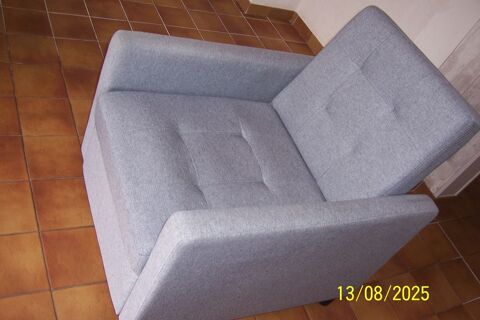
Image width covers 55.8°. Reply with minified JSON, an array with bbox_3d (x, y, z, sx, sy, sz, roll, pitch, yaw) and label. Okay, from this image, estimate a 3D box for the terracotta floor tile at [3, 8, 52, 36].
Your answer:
[{"bbox_3d":[-0.963,-0.626,2.046,0.200,0.010,0.200,-3,51,-33],"label":"terracotta floor tile"}]

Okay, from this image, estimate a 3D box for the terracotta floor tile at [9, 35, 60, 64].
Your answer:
[{"bbox_3d":[-0.885,-0.471,1.937,0.200,0.010,0.200,-3,51,-33],"label":"terracotta floor tile"}]

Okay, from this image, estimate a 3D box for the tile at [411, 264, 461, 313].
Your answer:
[{"bbox_3d":[0.836,0.550,1.946,0.199,0.010,0.199,-3,51,-33],"label":"tile"}]

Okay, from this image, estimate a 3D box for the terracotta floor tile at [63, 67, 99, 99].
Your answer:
[{"bbox_3d":[-0.638,-0.325,1.939,0.200,0.010,0.200,-3,51,-33],"label":"terracotta floor tile"}]

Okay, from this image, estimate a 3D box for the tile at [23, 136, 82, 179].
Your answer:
[{"bbox_3d":[-0.655,-0.010,1.615,0.199,0.010,0.199,-3,51,-33],"label":"tile"}]

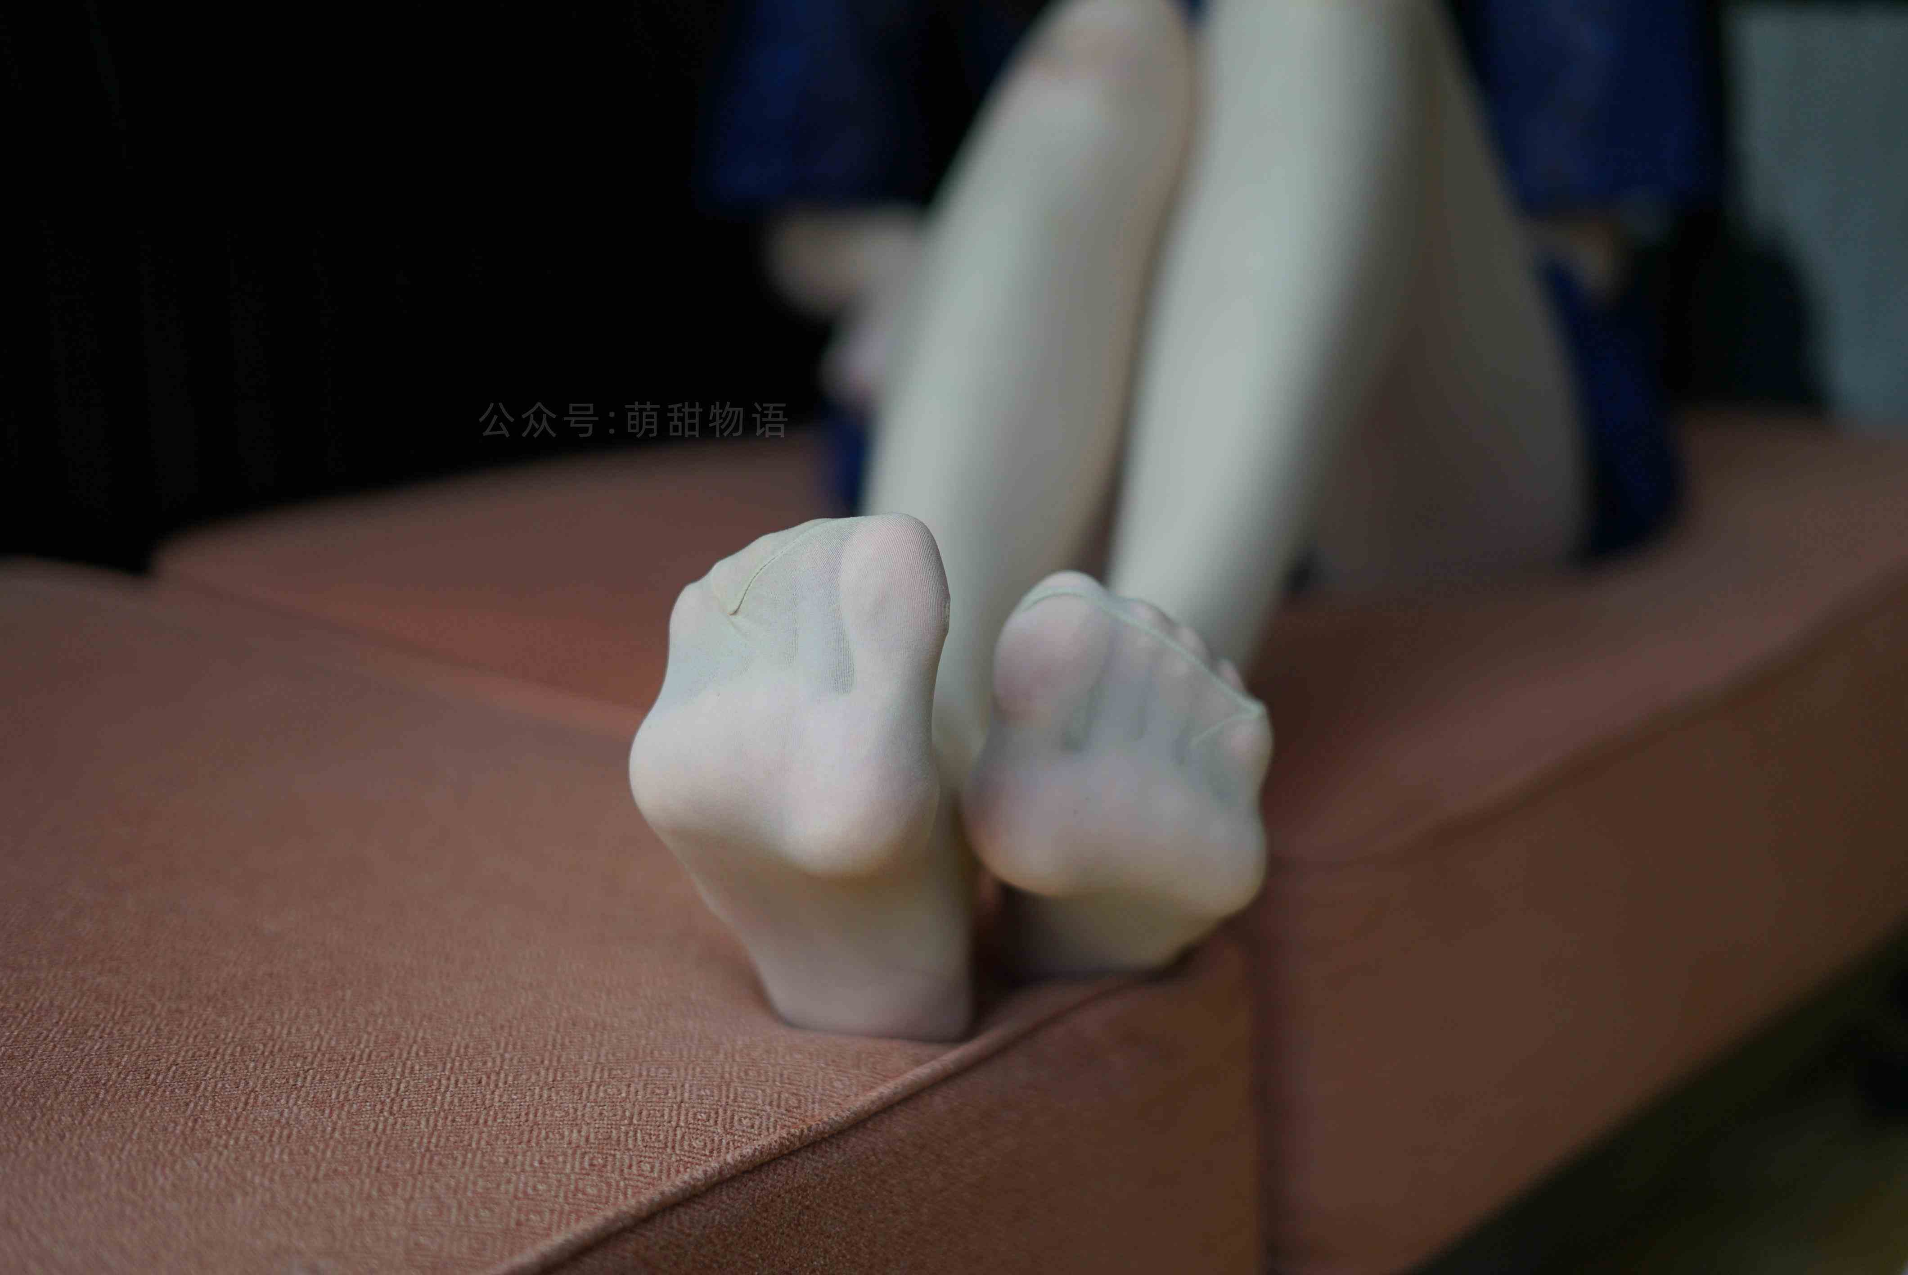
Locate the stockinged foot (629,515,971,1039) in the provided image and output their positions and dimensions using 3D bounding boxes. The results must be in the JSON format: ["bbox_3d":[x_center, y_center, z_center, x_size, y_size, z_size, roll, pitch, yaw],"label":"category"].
[{"bbox_3d":[-0.035,0.045,0.765,0.088,0.092,0.210,1,-25,6],"label":"stockinged foot"}]

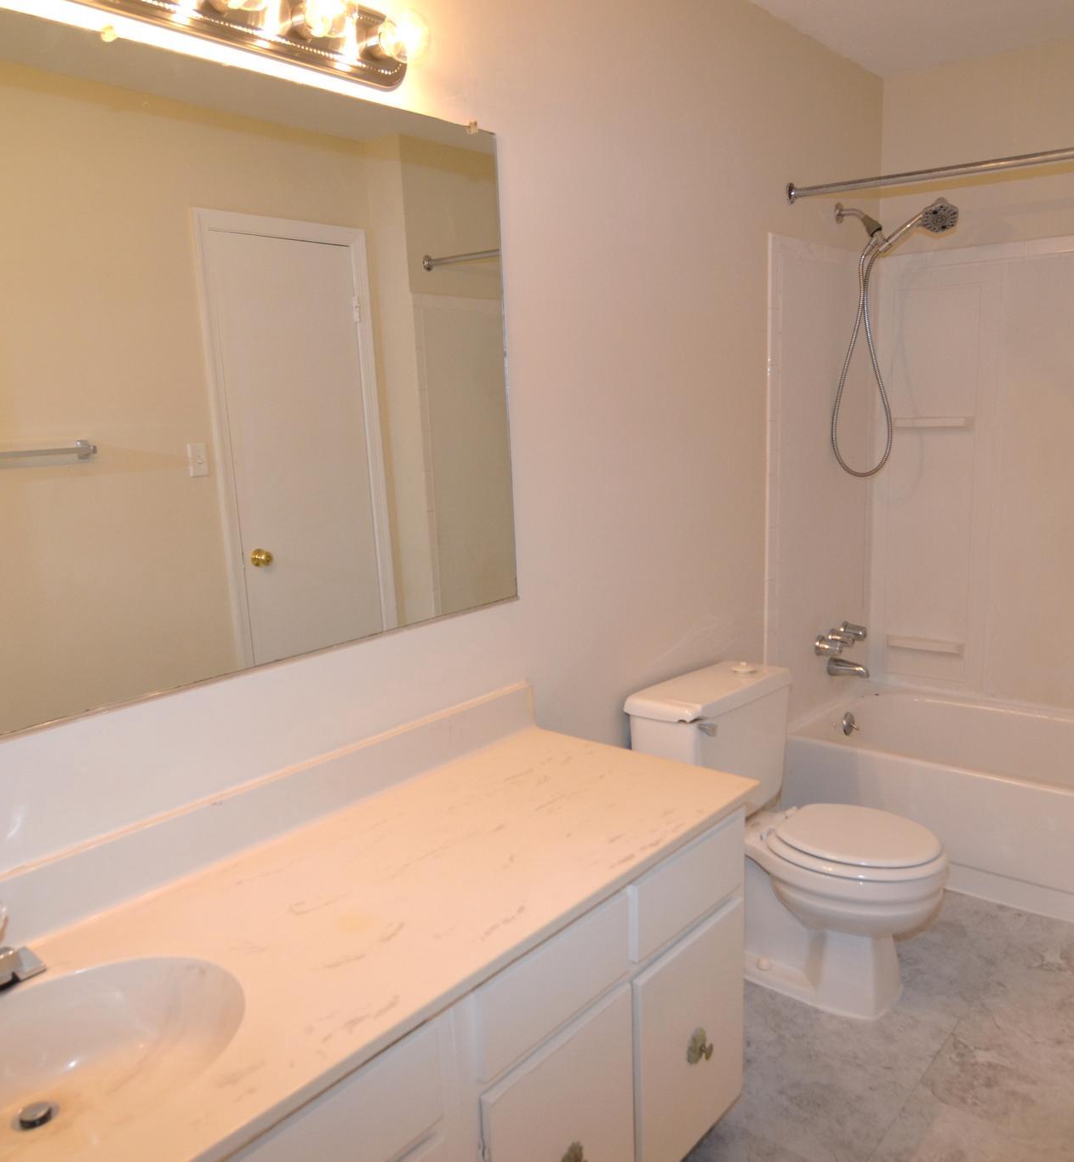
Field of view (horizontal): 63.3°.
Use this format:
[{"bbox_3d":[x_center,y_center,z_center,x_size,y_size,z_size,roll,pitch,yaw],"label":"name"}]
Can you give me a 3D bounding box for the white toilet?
[{"bbox_3d":[0.679,0.663,2.277,0.710,0.727,0.455,8,16,41],"label":"white toilet"}]

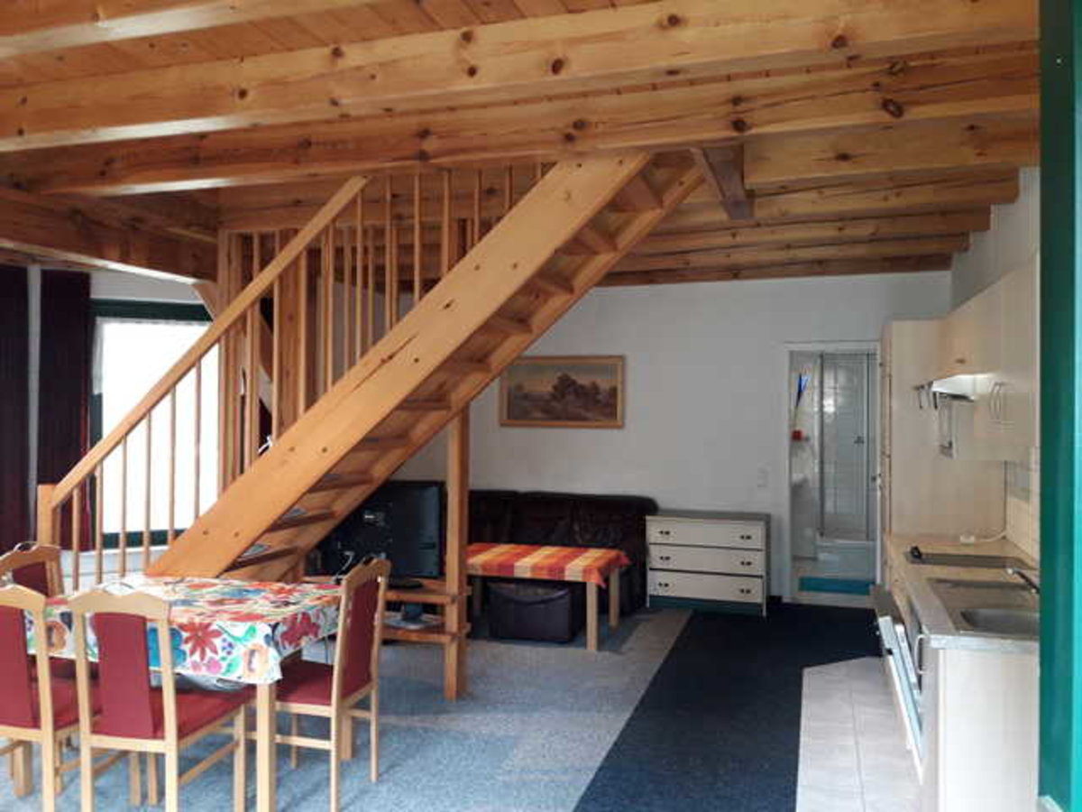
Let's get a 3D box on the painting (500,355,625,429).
[{"bbox_3d":[0.161,-0.120,7.344,1.083,0.598,0.040,0,1,18],"label":"painting"}]

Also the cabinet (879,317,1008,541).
[{"bbox_3d":[2.238,0.555,4.919,0.565,2.011,0.672,0,1,18],"label":"cabinet"}]

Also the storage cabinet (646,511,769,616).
[{"bbox_3d":[1.294,1.192,6.758,0.882,0.698,0.464,0,1,18],"label":"storage cabinet"}]

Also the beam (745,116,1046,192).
[{"bbox_3d":[1.534,-1.093,3.806,1.256,0.203,0.136,0,1,18],"label":"beam"}]

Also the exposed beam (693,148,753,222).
[{"bbox_3d":[0.875,-1.097,4.019,0.130,0.203,1.392,0,1,18],"label":"exposed beam"}]

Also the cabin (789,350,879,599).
[{"bbox_3d":[3.041,0.521,8.331,0.816,2.019,0.848,0,1,18],"label":"cabin"}]

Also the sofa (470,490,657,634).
[{"bbox_3d":[-0.057,1.126,7.008,1.856,0.816,0.800,0,1,18],"label":"sofa"}]

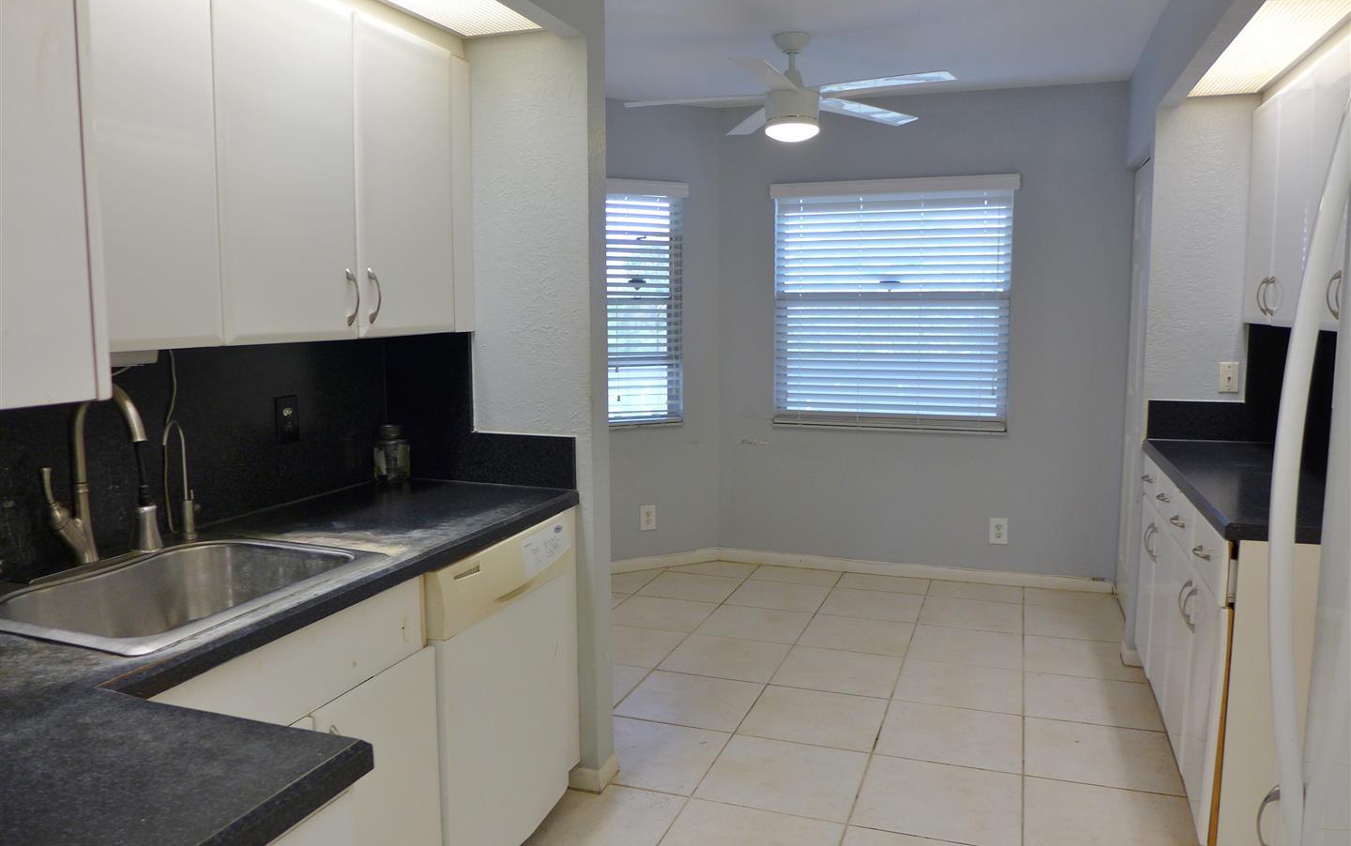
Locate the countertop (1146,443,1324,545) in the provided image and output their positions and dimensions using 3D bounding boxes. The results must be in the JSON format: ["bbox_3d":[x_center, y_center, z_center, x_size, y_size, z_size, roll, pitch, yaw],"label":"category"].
[{"bbox_3d":[1.863,0.191,2.827,0.642,0.046,1.556,2,7,20],"label":"countertop"}]

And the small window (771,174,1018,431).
[{"bbox_3d":[1.117,-0.613,4.927,1.257,1.302,0.101,2,7,20],"label":"small window"}]

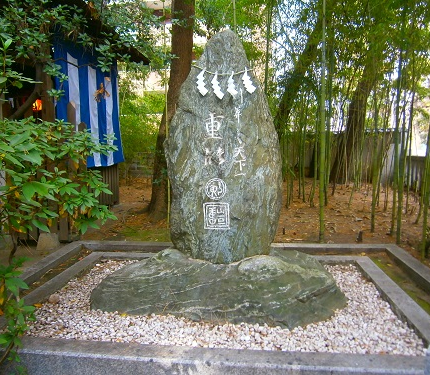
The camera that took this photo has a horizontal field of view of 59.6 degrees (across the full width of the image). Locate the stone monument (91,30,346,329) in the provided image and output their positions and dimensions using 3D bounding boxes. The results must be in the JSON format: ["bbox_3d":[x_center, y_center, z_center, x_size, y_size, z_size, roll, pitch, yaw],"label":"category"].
[{"bbox_3d":[0.069,-0.210,3.130,1.990,2.229,1.260,0,5,7],"label":"stone monument"}]

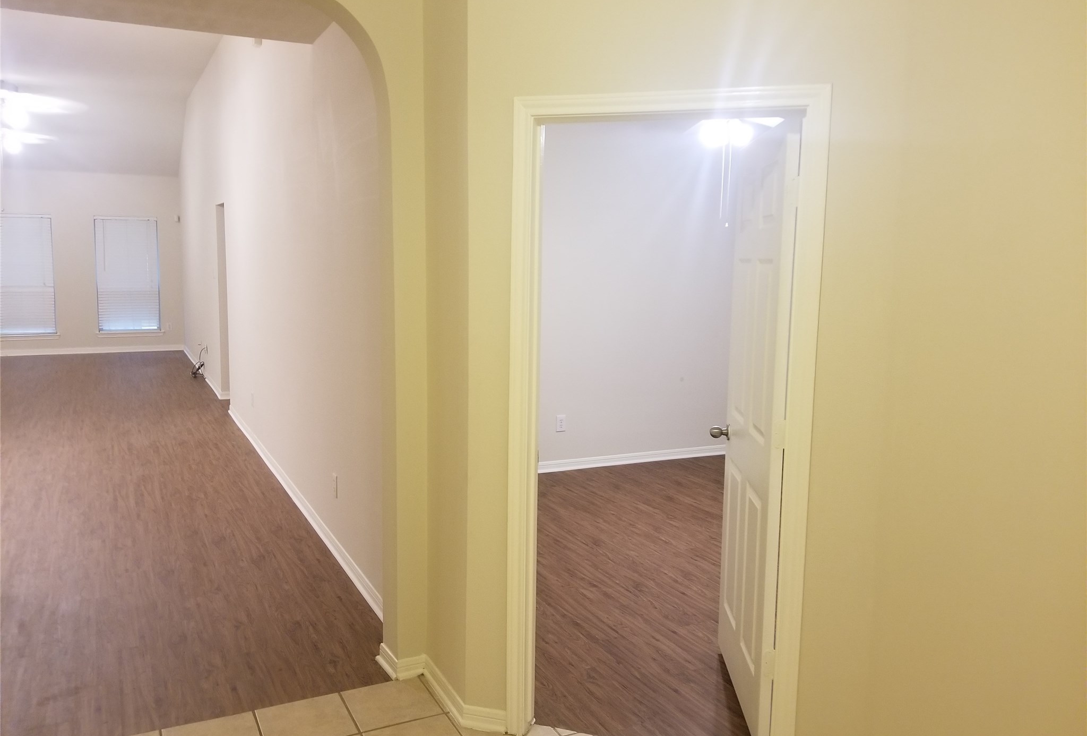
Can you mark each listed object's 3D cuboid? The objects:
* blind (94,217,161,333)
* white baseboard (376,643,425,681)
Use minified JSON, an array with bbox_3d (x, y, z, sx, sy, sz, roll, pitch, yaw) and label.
[{"bbox_3d":[-6.808,-1.524,13.377,0.902,1.865,0.060,-2,7,-26],"label":"blind"},{"bbox_3d":[-0.574,1.155,3.253,0.140,0.076,0.210,-2,7,-26],"label":"white baseboard"}]

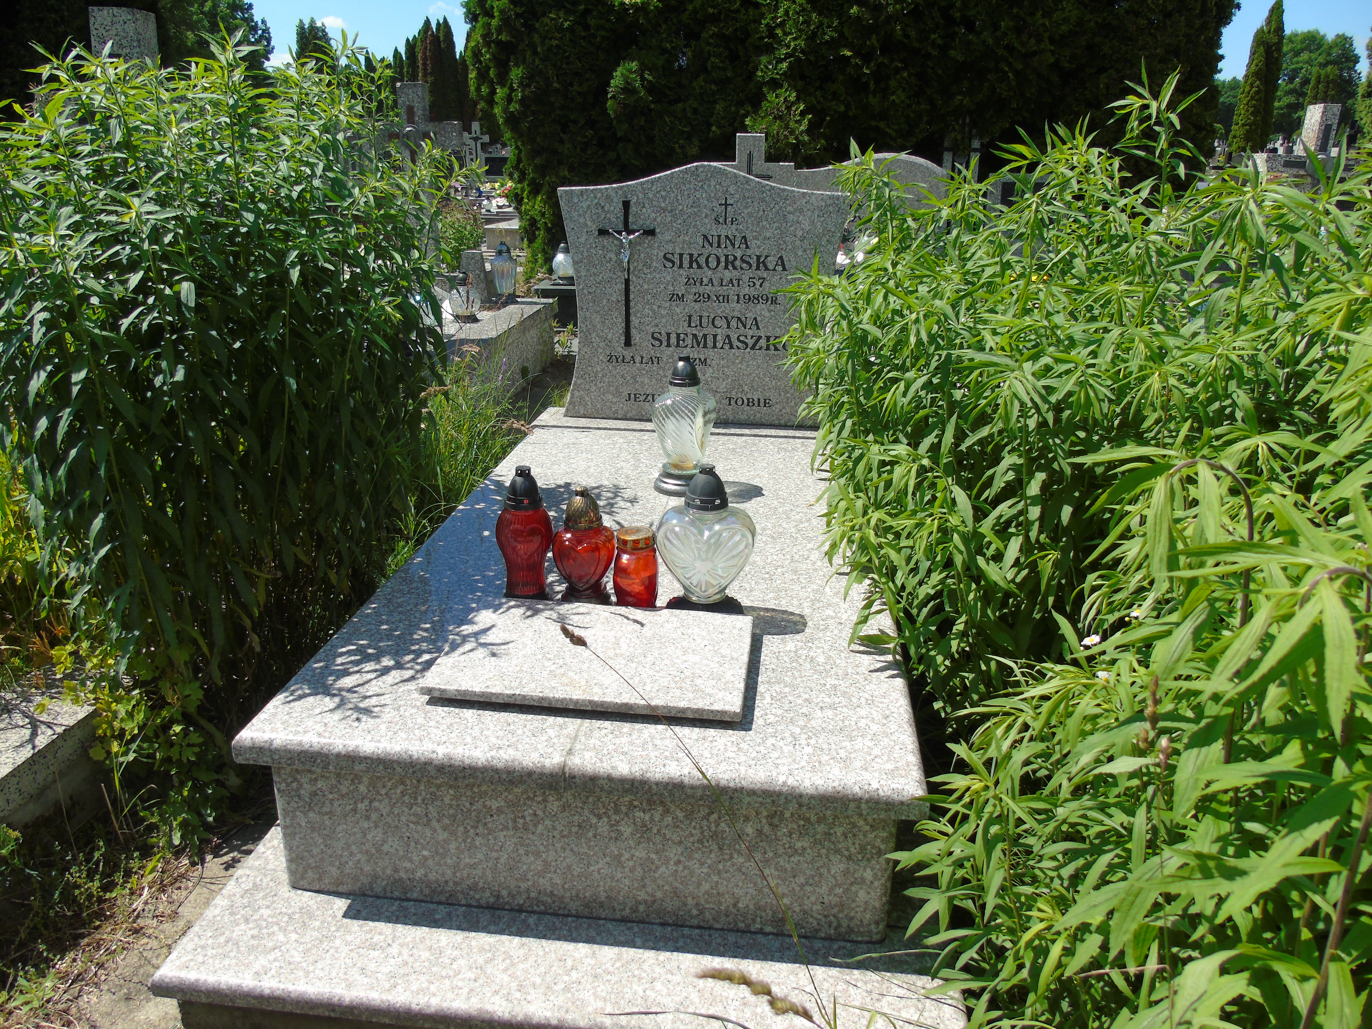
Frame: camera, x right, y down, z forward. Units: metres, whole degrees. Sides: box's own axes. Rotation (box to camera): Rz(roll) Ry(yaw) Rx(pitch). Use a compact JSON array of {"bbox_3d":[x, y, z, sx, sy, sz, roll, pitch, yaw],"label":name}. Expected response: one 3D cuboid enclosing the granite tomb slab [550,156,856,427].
[{"bbox_3d":[0.046,-0.645,2.929,0.825,0.749,0.082,3,21,5],"label":"granite tomb slab"}]

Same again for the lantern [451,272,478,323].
[{"bbox_3d":[-1.101,-1.084,4.921,0.144,0.239,0.144,3,21,5],"label":"lantern"}]

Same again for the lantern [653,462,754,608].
[{"bbox_3d":[0.036,0.048,1.773,0.173,0.275,0.112,3,21,5],"label":"lantern"}]

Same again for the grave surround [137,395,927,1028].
[{"bbox_3d":[-0.068,0.213,2.240,1.067,0.369,2.123,3,21,5],"label":"grave surround"}]

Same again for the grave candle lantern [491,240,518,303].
[{"bbox_3d":[-1.013,-1.336,5.467,0.145,0.327,0.145,3,21,5],"label":"grave candle lantern"}]

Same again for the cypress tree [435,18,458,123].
[{"bbox_3d":[-6.800,-12.089,28.853,0.718,4.275,0.718,-3,21,-12],"label":"cypress tree"}]

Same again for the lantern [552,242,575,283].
[{"bbox_3d":[-0.745,-1.539,6.064,0.144,0.253,0.144,3,21,5],"label":"lantern"}]

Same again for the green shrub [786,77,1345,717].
[{"bbox_3d":[0.822,-0.288,2.332,0.921,1.271,1.406,3,21,5],"label":"green shrub"}]

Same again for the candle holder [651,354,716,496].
[{"bbox_3d":[-0.001,-0.220,2.402,0.155,0.328,0.155,3,21,5],"label":"candle holder"}]

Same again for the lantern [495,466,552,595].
[{"bbox_3d":[-0.302,0.036,1.808,0.105,0.259,0.105,3,21,5],"label":"lantern"}]

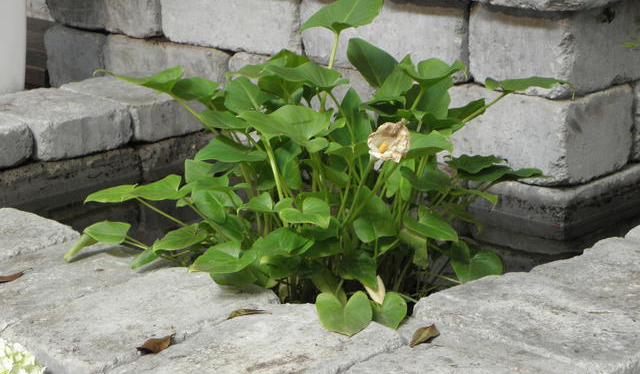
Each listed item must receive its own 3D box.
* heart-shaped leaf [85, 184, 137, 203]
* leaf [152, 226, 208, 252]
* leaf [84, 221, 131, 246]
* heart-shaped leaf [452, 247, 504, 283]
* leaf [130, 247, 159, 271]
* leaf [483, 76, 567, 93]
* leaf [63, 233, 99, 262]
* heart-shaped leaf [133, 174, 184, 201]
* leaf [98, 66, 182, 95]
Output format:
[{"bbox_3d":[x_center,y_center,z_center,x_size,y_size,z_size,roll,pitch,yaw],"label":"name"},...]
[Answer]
[{"bbox_3d":[-0.344,0.011,2.340,0.083,0.030,0.060,-5,15,-13],"label":"heart-shaped leaf"},{"bbox_3d":[-0.206,0.076,2.100,0.080,0.020,0.052,-12,28,-13],"label":"leaf"},{"bbox_3d":[-0.352,0.077,2.360,0.075,0.020,0.062,-13,31,-10],"label":"leaf"},{"bbox_3d":[0.261,0.130,2.370,0.080,0.018,0.070,5,50,8],"label":"heart-shaped leaf"},{"bbox_3d":[-0.286,0.116,2.320,0.052,0.012,0.035,-31,37,-24],"label":"leaf"},{"bbox_3d":[0.358,-0.179,2.480,0.145,0.018,0.090,4,13,6],"label":"leaf"},{"bbox_3d":[-0.375,0.094,2.240,0.050,0.042,0.030,-7,16,-20],"label":"leaf"},{"bbox_3d":[-0.273,0.000,2.400,0.080,0.020,0.065,-17,31,-12],"label":"heart-shaped leaf"},{"bbox_3d":[-0.280,-0.168,2.220,0.128,0.030,0.085,1,15,-3],"label":"leaf"}]

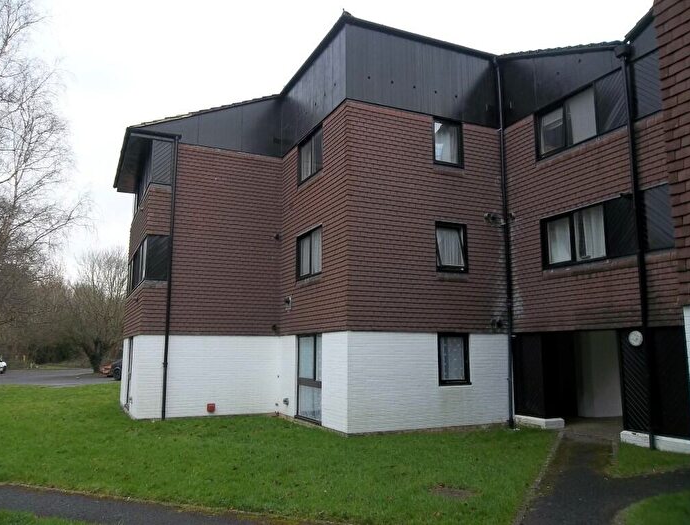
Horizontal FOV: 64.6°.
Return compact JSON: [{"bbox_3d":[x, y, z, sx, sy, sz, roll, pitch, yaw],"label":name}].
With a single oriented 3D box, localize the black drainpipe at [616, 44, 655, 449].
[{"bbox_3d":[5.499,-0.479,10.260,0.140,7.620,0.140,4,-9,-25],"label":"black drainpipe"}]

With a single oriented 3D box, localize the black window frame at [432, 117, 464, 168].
[{"bbox_3d":[2.513,-2.908,13.364,0.892,1.184,0.100,4,-9,-25],"label":"black window frame"}]

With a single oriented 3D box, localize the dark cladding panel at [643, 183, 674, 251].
[{"bbox_3d":[5.756,-0.832,10.015,0.060,1.180,0.690,4,-9,-25],"label":"dark cladding panel"}]

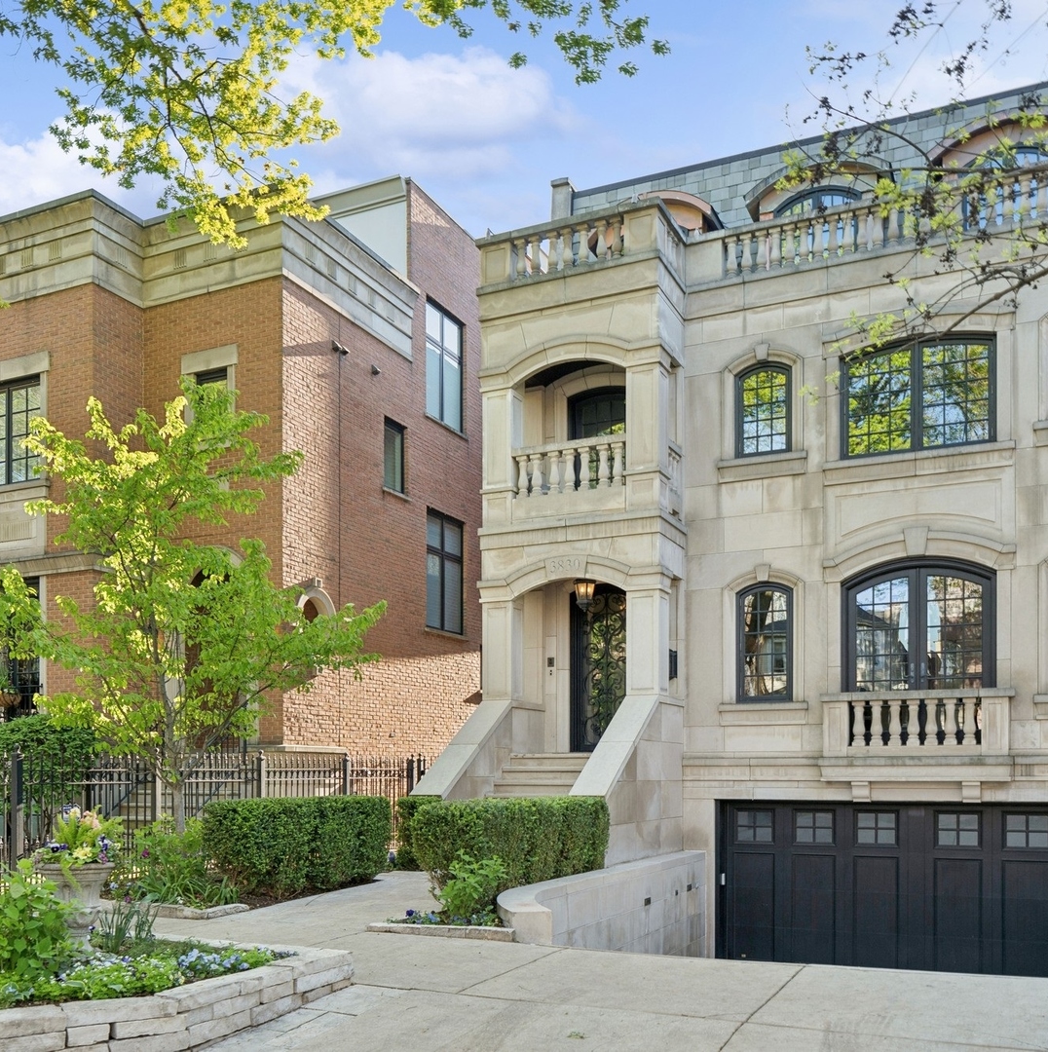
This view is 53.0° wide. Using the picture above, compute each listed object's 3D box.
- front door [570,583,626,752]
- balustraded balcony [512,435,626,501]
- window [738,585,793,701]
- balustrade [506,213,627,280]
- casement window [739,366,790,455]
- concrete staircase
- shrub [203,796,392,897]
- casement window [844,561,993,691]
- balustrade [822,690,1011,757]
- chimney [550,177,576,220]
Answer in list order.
[{"bbox_3d":[1.253,2.276,16.896,1.100,2.750,0.140,-1,-3,24],"label":"front door"},{"bbox_3d":[0.676,-0.860,15.600,1.800,0.760,0.270,-2,-6,26],"label":"balustraded balcony"},{"bbox_3d":[3.560,1.726,15.500,0.820,1.720,0.160,-2,-6,26],"label":"window"},{"bbox_3d":[0.668,-4.071,15.623,1.870,0.720,0.250,-1,-3,24],"label":"balustrade"},{"bbox_3d":[3.556,-1.719,15.600,0.780,1.370,0.160,-2,-6,26],"label":"casement window"},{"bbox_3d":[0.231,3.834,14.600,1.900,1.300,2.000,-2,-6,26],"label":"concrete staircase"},{"bbox_3d":[-2.708,3.938,13.125,0.850,1.020,2.400,-1,-3,24],"label":"shrub"},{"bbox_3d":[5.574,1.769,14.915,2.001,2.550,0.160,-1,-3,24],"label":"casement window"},{"bbox_3d":[5.408,2.761,14.605,2.450,0.920,0.420,-1,-3,24],"label":"balustrade"},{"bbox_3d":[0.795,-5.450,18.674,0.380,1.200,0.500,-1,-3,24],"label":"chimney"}]

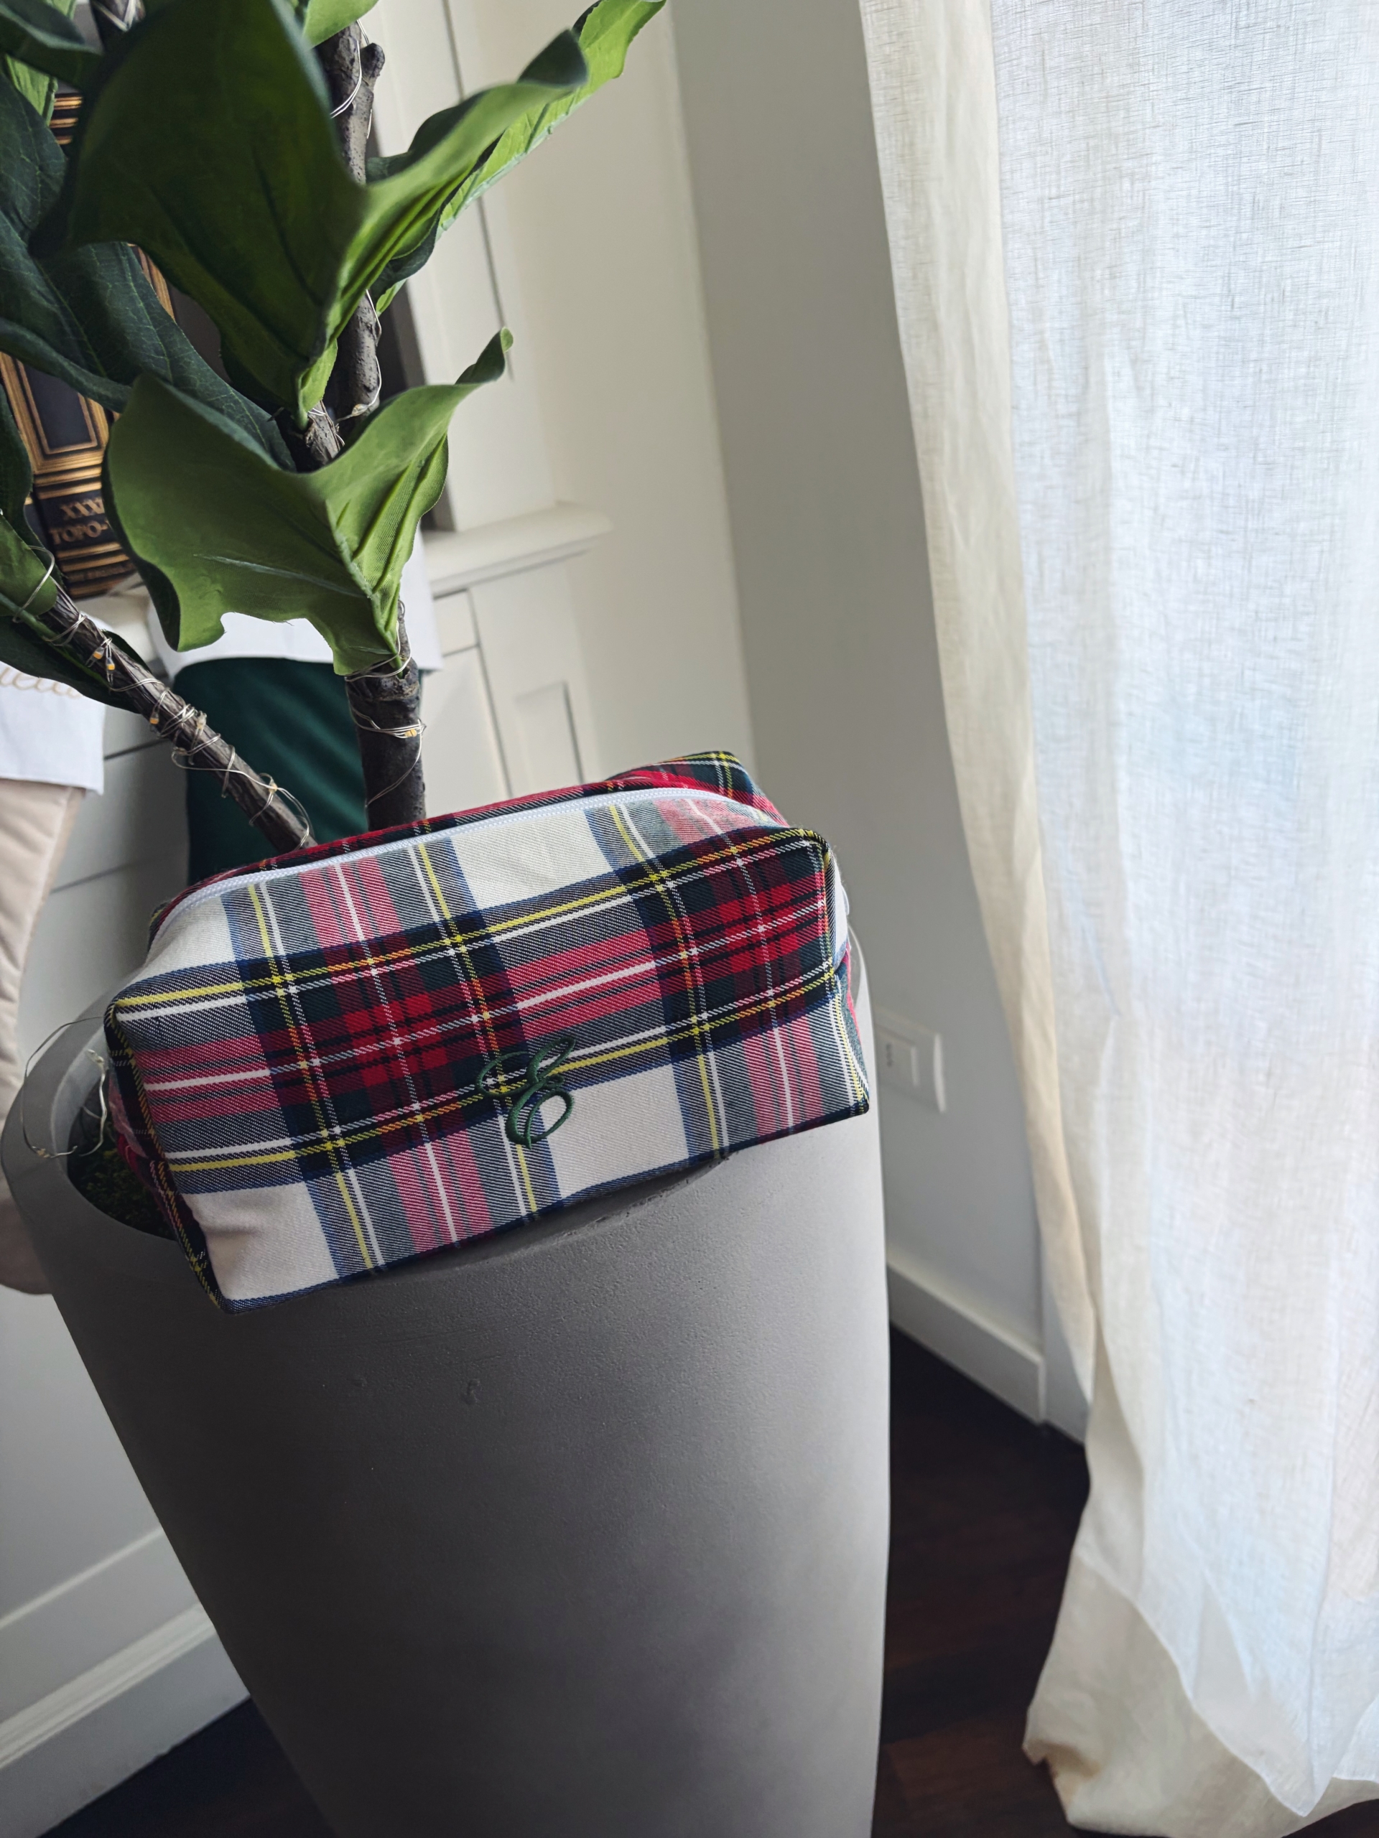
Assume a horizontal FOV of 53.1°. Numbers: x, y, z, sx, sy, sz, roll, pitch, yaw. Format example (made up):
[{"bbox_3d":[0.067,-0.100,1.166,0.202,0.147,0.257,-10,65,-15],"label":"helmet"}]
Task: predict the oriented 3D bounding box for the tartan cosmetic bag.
[{"bbox_3d":[-0.072,0.030,0.531,0.246,0.124,0.113,-15,21,-9],"label":"tartan cosmetic bag"}]

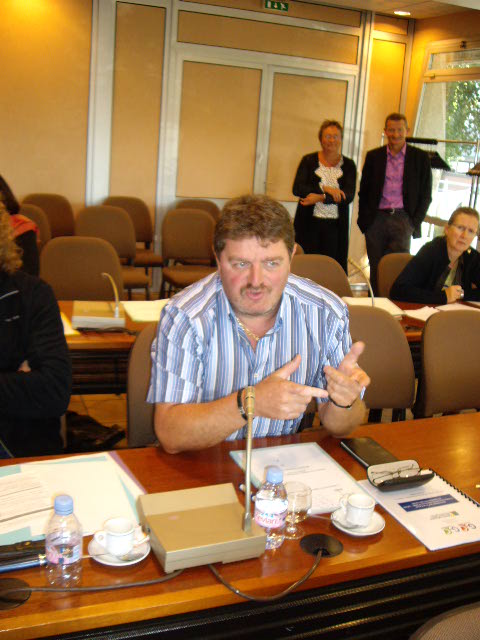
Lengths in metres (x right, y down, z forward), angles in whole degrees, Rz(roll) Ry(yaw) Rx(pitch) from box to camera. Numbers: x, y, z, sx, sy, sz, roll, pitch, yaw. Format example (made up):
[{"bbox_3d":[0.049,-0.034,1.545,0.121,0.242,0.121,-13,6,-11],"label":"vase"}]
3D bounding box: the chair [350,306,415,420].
[{"bbox_3d":[0.529,0.450,2.470,0.490,0.900,0.570,-1,15,-21],"label":"chair"}]

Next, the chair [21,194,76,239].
[{"bbox_3d":[-1.598,-0.607,5.980,0.470,0.870,0.540,-2,15,-21],"label":"chair"}]

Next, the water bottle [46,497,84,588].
[{"bbox_3d":[-0.297,0.369,1.187,0.061,0.155,0.061,-1,15,-19],"label":"water bottle"}]

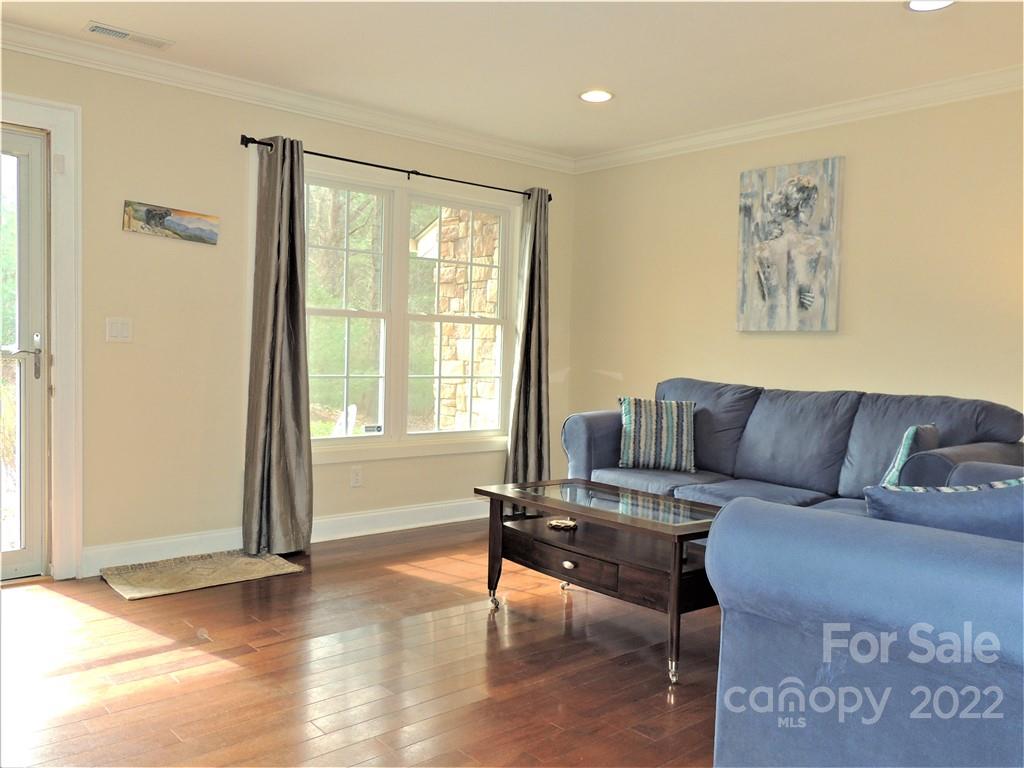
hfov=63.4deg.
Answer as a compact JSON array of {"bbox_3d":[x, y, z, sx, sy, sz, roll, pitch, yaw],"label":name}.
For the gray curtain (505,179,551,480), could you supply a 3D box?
[{"bbox_3d":[0.117,-0.212,5.458,0.360,2.145,0.130,-1,3,-41],"label":"gray curtain"}]

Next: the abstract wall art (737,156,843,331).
[{"bbox_3d":[1.528,-0.745,4.572,0.035,0.912,0.611,-1,3,-41],"label":"abstract wall art"}]

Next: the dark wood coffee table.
[{"bbox_3d":[0.395,0.711,3.250,0.552,0.502,1.087,-1,3,-39],"label":"dark wood coffee table"}]

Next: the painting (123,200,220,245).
[{"bbox_3d":[-1.638,-0.771,3.990,0.451,0.140,0.020,3,1,-42],"label":"painting"}]

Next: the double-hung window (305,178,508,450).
[{"bbox_3d":[-0.669,-0.382,4.907,1.728,1.494,0.100,-1,3,-41],"label":"double-hung window"}]

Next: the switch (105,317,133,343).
[{"bbox_3d":[-1.827,-0.248,3.860,0.117,0.116,0.010,-1,3,-41],"label":"switch"}]

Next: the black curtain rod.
[{"bbox_3d":[-0.554,-1.224,4.855,2.130,0.060,0.100,-1,3,-41],"label":"black curtain rod"}]

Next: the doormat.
[{"bbox_3d":[-1.460,0.883,3.938,0.826,0.030,0.454,-1,3,-41],"label":"doormat"}]

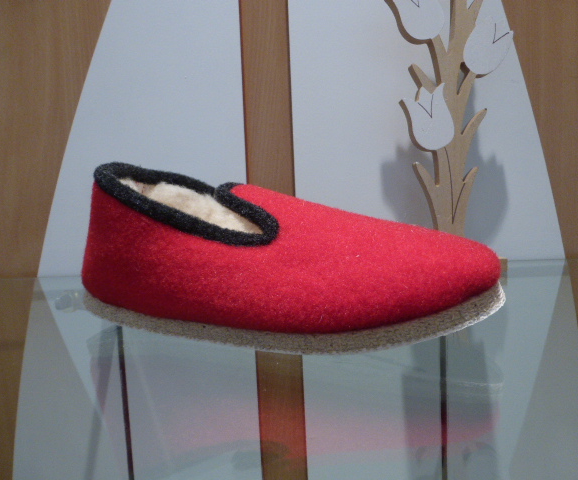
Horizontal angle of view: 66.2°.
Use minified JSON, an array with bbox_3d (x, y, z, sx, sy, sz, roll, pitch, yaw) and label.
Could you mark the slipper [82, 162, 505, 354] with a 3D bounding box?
[{"bbox_3d":[-0.017,-0.001,0.269,0.265,0.105,0.094,-1,6,19],"label":"slipper"}]

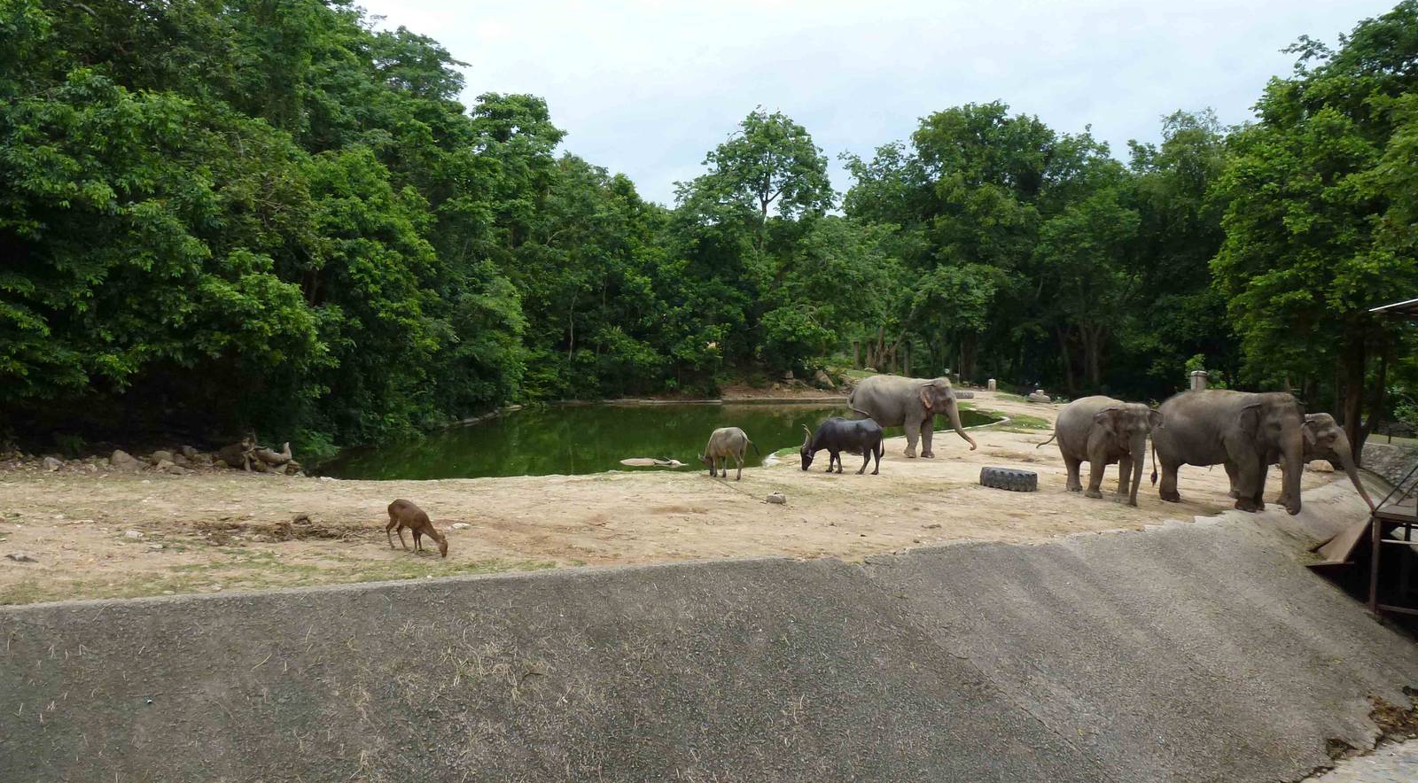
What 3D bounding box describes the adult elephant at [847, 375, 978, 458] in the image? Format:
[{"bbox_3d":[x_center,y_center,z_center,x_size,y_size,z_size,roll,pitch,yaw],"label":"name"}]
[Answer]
[{"bbox_3d":[5.881,0.725,28.600,3.950,2.420,1.350,2,3,26],"label":"adult elephant"}]

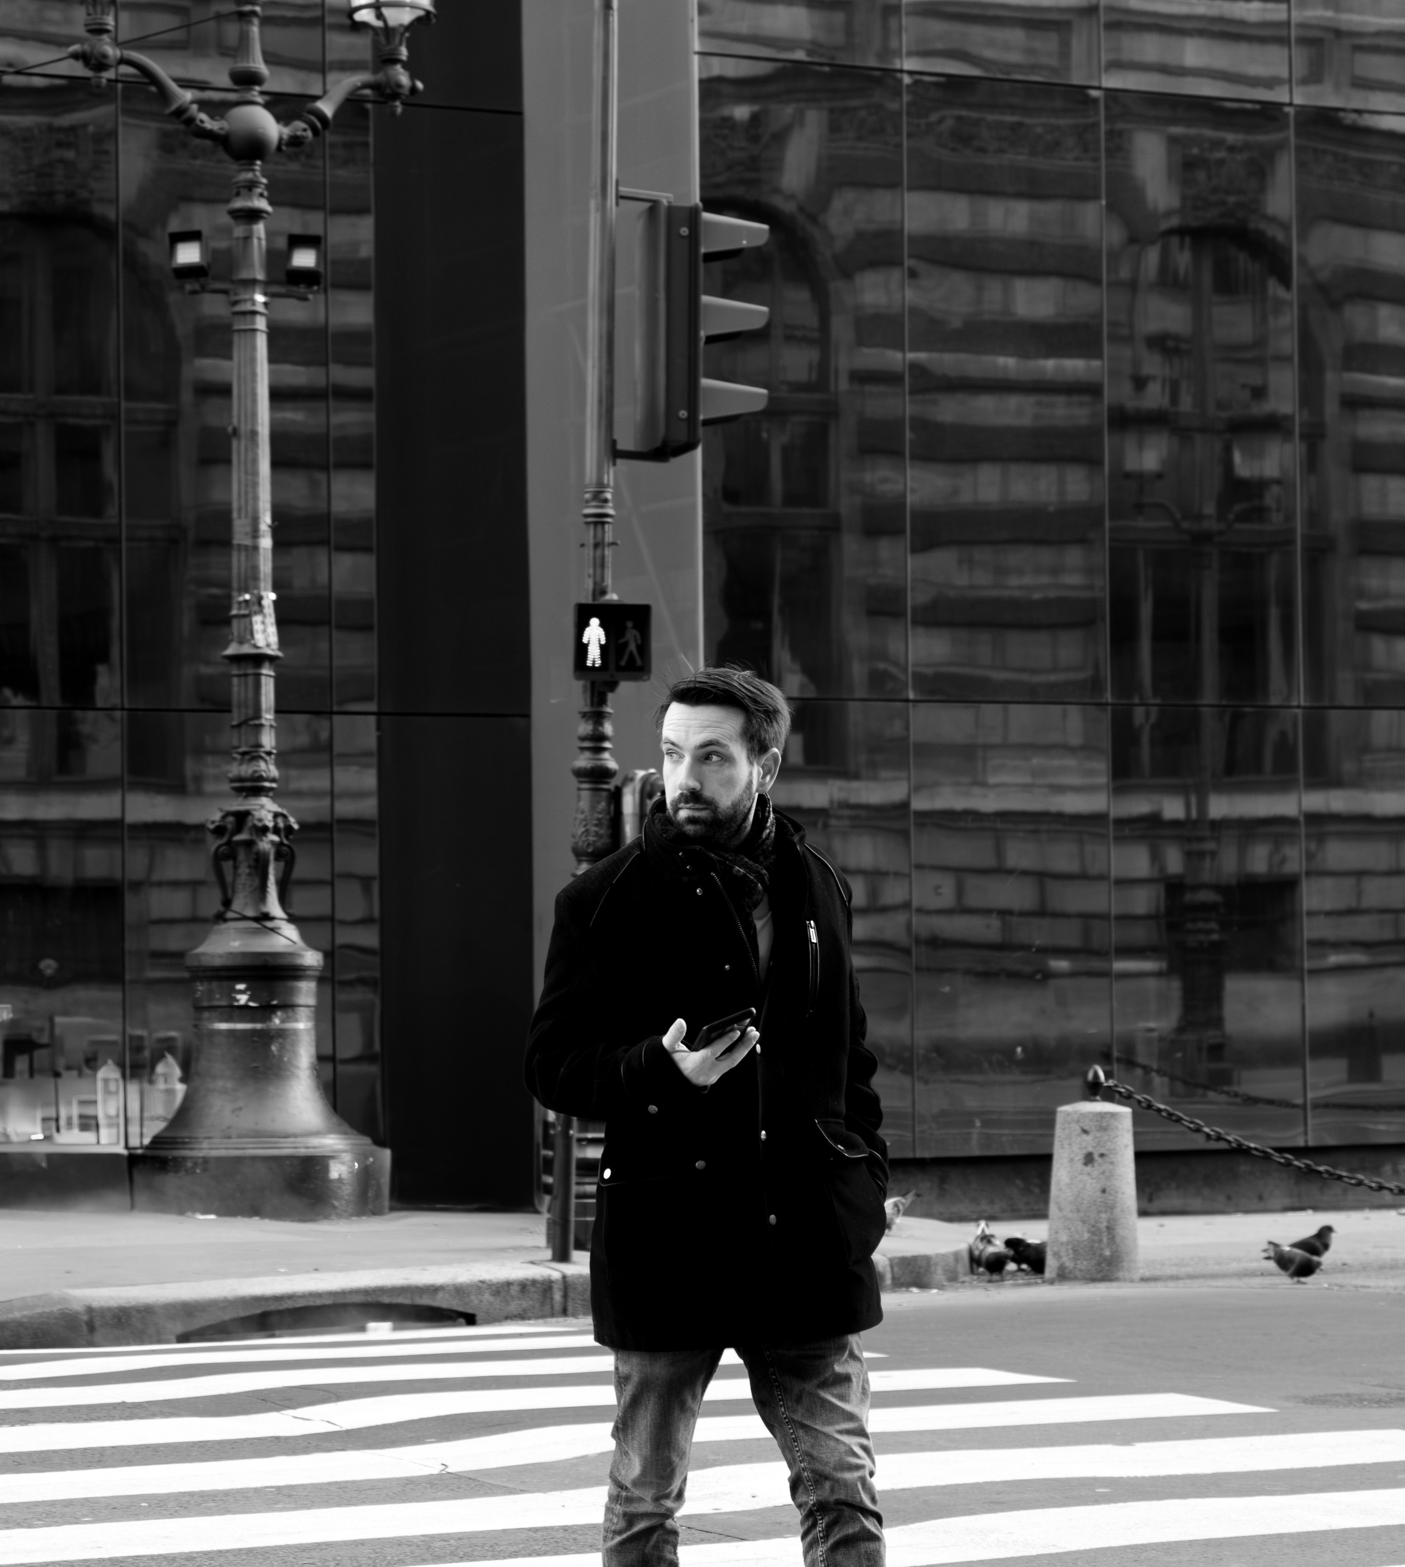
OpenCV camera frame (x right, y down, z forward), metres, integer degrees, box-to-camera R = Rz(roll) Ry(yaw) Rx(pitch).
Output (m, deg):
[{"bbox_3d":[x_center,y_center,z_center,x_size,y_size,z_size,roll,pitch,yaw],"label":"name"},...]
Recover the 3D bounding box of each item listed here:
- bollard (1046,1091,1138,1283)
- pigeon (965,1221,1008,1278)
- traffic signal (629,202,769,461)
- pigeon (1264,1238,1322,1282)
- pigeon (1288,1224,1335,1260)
[{"bbox_3d":[1.483,1.531,15.611,0.345,0.720,0.345,0,-2,0],"label":"bollard"},{"bbox_3d":[1.087,1.782,15.603,0.130,0.205,0.240,0,-2,-20],"label":"pigeon"},{"bbox_3d":[-0.019,-1.716,15.550,0.470,0.950,0.310,1,-2,-25],"label":"traffic signal"},{"bbox_3d":[2.239,1.802,15.502,0.230,0.165,0.120,-1,-2,20],"label":"pigeon"},{"bbox_3d":[2.297,1.792,15.753,0.290,0.190,0.120,-1,-2,3],"label":"pigeon"}]

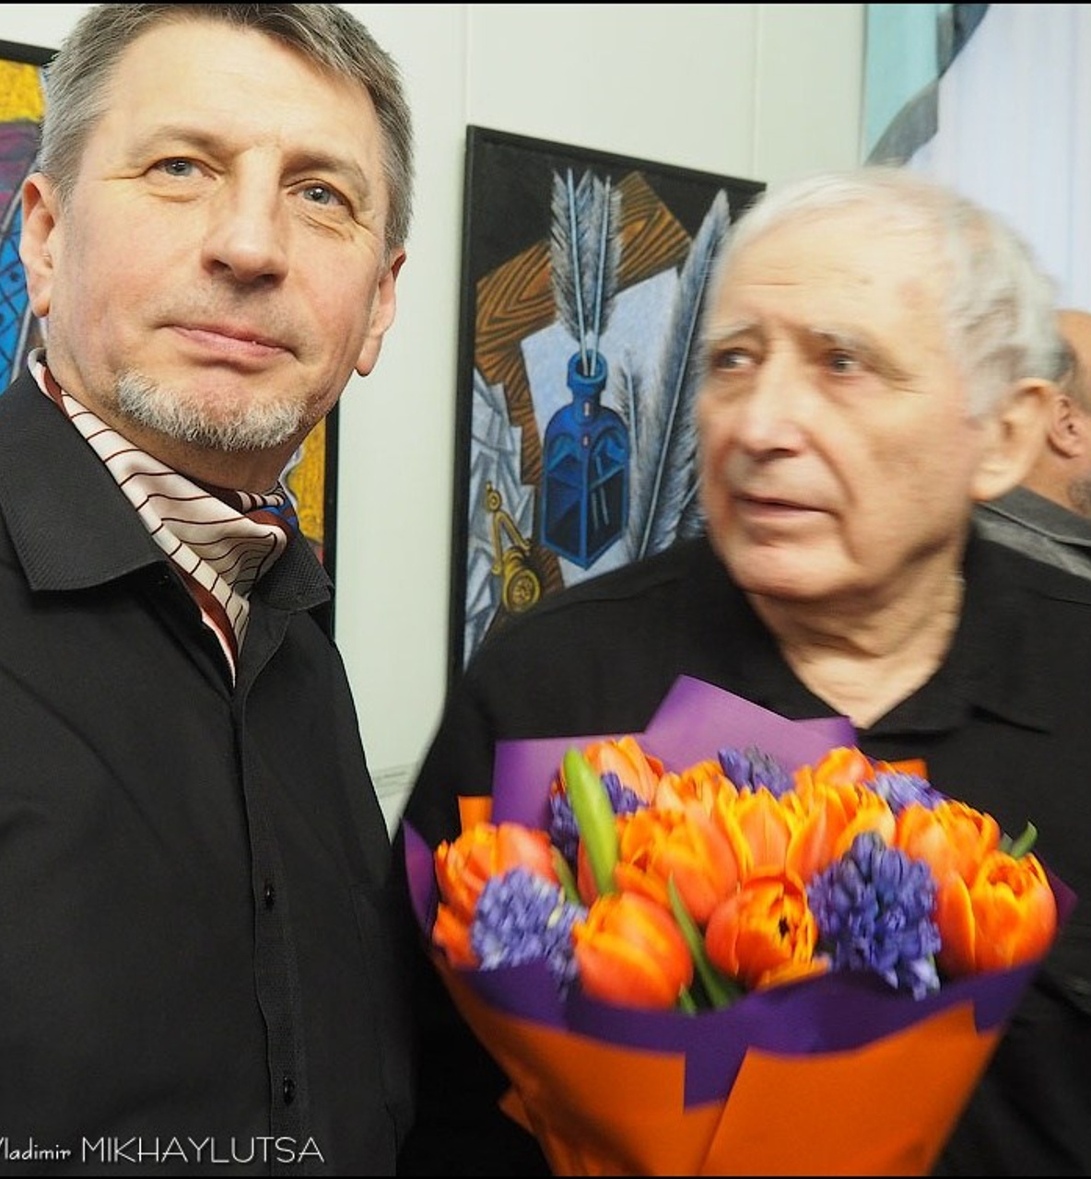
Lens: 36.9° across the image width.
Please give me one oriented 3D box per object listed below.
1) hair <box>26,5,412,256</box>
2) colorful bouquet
[{"bbox_3d":[-0.153,-0.212,0.785,0.175,0.170,0.200,9,0,-20],"label":"hair"},{"bbox_3d":[0.094,0.262,0.760,0.300,0.420,0.260,-1,15,5],"label":"colorful bouquet"}]

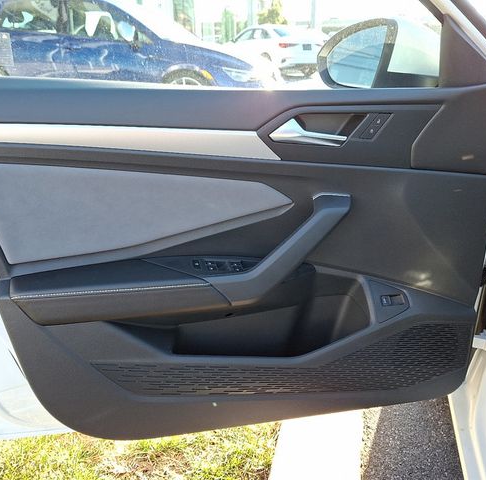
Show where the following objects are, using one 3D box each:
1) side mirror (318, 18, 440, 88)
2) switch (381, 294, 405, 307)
[{"bbox_3d":[0.260,-0.355,0.895,0.125,0.133,0.200,-12,26,-25],"label":"side mirror"},{"bbox_3d":[0.274,0.111,0.844,0.045,0.021,0.010,0,9,0],"label":"switch"}]

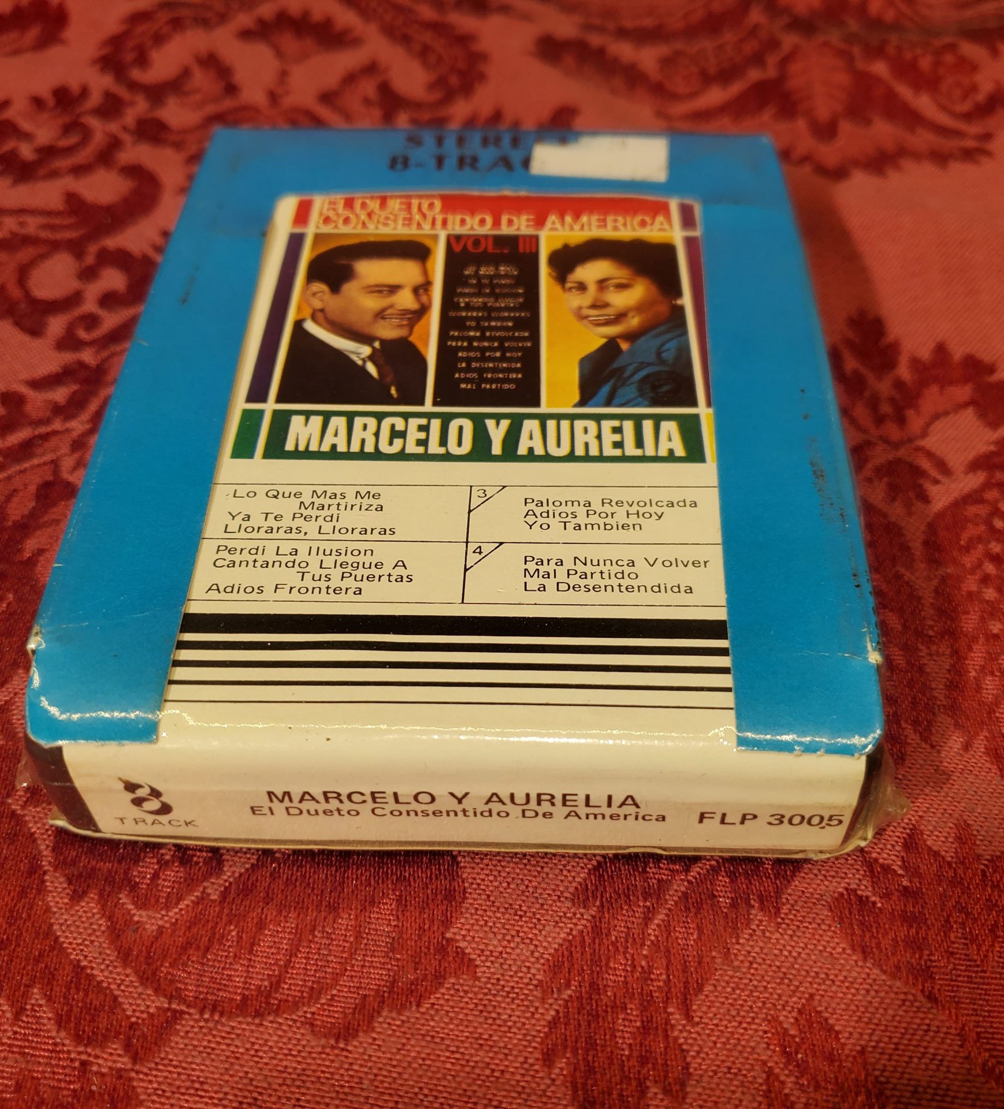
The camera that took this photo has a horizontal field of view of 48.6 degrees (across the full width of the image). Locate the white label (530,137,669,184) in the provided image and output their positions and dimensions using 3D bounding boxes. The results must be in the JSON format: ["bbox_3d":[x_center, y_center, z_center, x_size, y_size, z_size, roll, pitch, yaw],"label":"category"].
[{"bbox_3d":[0.018,-0.072,0.201,0.024,0.001,0.014,5,52,5],"label":"white label"}]

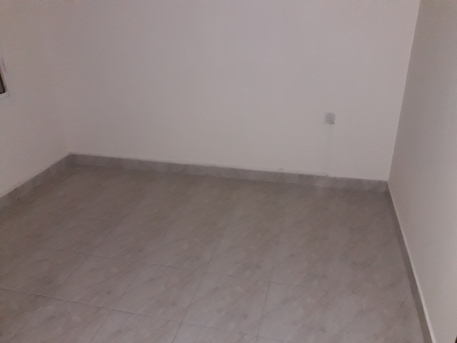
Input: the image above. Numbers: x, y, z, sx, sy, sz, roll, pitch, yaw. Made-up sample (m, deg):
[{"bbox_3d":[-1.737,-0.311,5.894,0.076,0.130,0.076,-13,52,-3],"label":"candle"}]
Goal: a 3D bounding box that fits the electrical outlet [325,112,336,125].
[{"bbox_3d":[0.855,-0.444,2.990,0.085,0.090,0.015,5,24,13],"label":"electrical outlet"}]

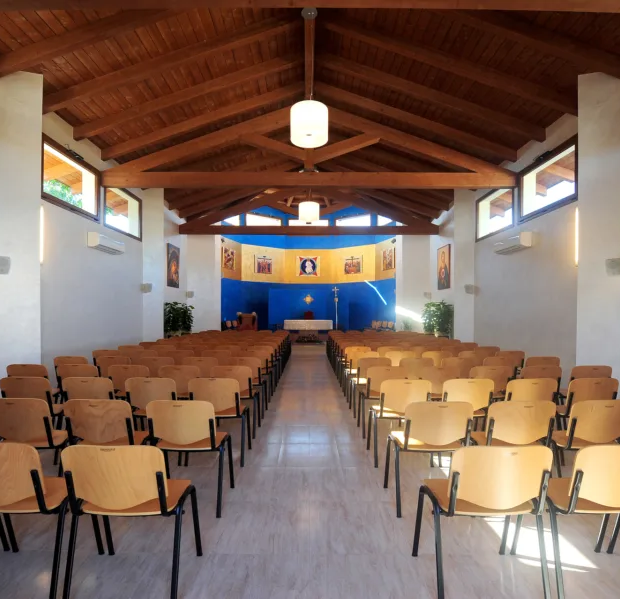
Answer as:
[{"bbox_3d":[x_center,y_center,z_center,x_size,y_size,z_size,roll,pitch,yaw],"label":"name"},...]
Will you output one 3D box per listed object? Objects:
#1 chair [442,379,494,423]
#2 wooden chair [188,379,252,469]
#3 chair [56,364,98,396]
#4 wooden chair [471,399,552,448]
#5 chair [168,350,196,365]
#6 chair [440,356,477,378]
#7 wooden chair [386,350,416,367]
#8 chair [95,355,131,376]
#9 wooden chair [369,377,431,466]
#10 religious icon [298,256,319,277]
[{"bbox_3d":[1.430,1.125,3.353,0.530,0.800,0.510,0,-2,0],"label":"chair"},{"bbox_3d":[-0.890,1.153,3.451,0.540,0.815,0.500,0,-2,0],"label":"wooden chair"},{"bbox_3d":[-2.589,1.158,4.133,0.530,0.820,0.500,0,-2,2],"label":"chair"},{"bbox_3d":[1.455,1.115,2.631,0.530,0.820,0.500,0,-2,-2],"label":"wooden chair"},{"bbox_3d":[-2.022,1.235,5.760,0.535,0.815,0.500,0,-2,2],"label":"chair"},{"bbox_3d":[1.958,1.177,4.811,0.530,0.820,0.500,0,-2,-2],"label":"chair"},{"bbox_3d":[1.432,1.219,5.706,0.530,0.800,0.510,0,-2,0],"label":"wooden chair"},{"bbox_3d":[-2.587,1.178,4.823,0.530,0.820,0.500,0,-2,2],"label":"chair"},{"bbox_3d":[0.864,1.144,3.400,0.535,0.815,0.500,0,-2,-1],"label":"wooden chair"},{"bbox_3d":[-0.010,-1.476,15.600,0.930,0.900,0.050,0,-2,0],"label":"religious icon"}]

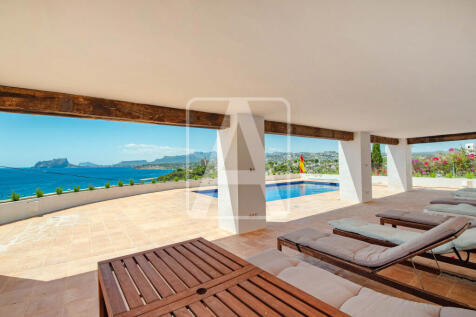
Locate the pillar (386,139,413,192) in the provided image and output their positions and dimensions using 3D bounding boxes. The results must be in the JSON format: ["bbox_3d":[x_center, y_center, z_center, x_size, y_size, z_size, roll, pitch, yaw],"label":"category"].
[{"bbox_3d":[7.618,0.275,9.408,0.679,2.414,0.772,0,-1,-33],"label":"pillar"}]

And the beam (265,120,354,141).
[{"bbox_3d":[2.202,-0.753,5.916,4.407,0.282,0.254,0,-2,-34],"label":"beam"}]

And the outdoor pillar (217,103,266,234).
[{"bbox_3d":[0.078,0.316,4.453,0.750,2.420,0.760,0,-2,-36],"label":"outdoor pillar"}]

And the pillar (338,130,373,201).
[{"bbox_3d":[4.238,0.290,7.199,0.696,2.414,0.786,0,-1,-33],"label":"pillar"}]

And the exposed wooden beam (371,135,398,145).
[{"bbox_3d":[5.917,-0.781,8.321,3.349,0.272,0.272,0,-1,-33],"label":"exposed wooden beam"}]

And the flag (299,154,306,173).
[{"bbox_3d":[5.074,0.393,15.600,0.600,1.400,0.250,-1,-1,18],"label":"flag"}]

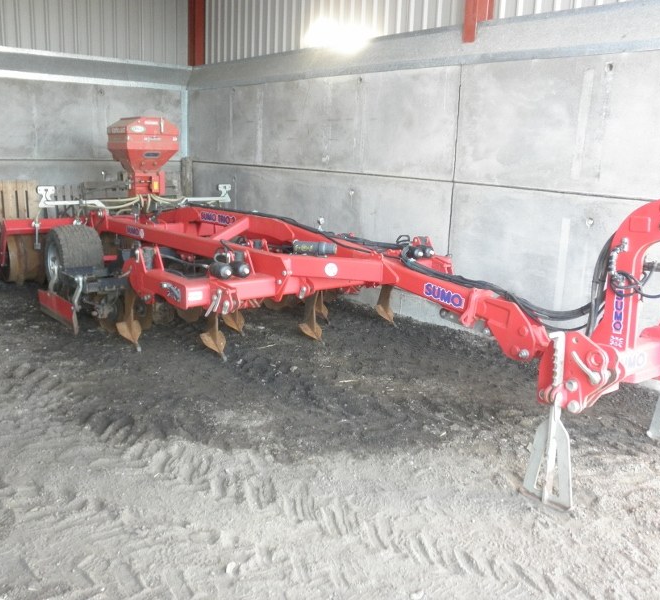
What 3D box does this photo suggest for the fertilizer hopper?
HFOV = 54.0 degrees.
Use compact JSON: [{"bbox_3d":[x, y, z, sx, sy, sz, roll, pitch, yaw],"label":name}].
[{"bbox_3d":[-2.340,-1.812,8.133,0.670,0.940,0.620,-9,17,-36],"label":"fertilizer hopper"}]

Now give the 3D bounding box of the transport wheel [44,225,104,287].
[{"bbox_3d":[-2.865,-0.386,7.257,0.410,0.860,0.860,-9,17,-36],"label":"transport wheel"}]

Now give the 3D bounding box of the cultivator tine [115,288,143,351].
[{"bbox_3d":[-1.777,0.156,5.817,0.270,0.550,0.330,-9,17,-36],"label":"cultivator tine"}]

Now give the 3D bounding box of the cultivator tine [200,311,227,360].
[{"bbox_3d":[-0.990,0.227,5.624,0.270,0.550,0.330,-9,17,-36],"label":"cultivator tine"}]

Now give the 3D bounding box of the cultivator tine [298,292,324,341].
[{"bbox_3d":[-0.147,0.122,6.164,0.270,0.550,0.330,-9,17,-36],"label":"cultivator tine"}]

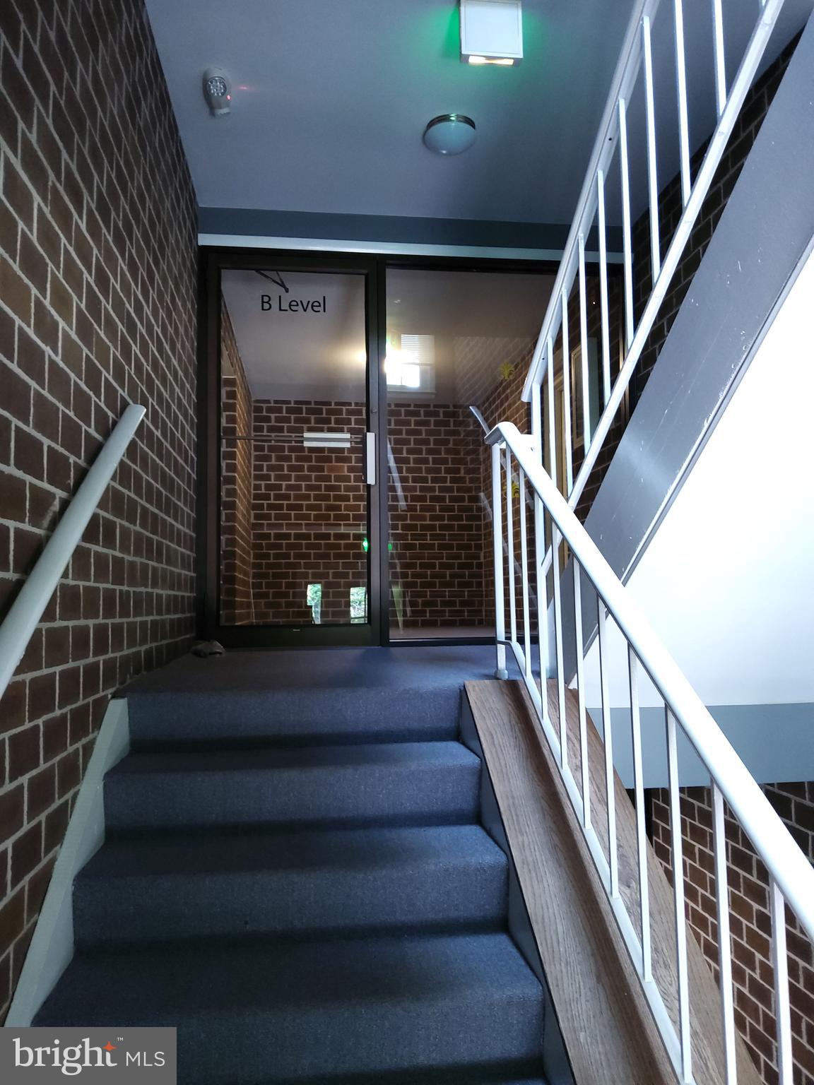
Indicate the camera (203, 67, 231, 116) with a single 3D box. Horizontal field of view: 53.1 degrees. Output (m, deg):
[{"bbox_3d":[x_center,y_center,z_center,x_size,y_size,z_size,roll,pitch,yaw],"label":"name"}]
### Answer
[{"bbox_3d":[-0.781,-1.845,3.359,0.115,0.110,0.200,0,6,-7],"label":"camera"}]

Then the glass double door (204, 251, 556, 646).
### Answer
[{"bbox_3d":[0.047,-0.511,4.467,2.258,2.134,0.100,0,-4,-7],"label":"glass double door"}]

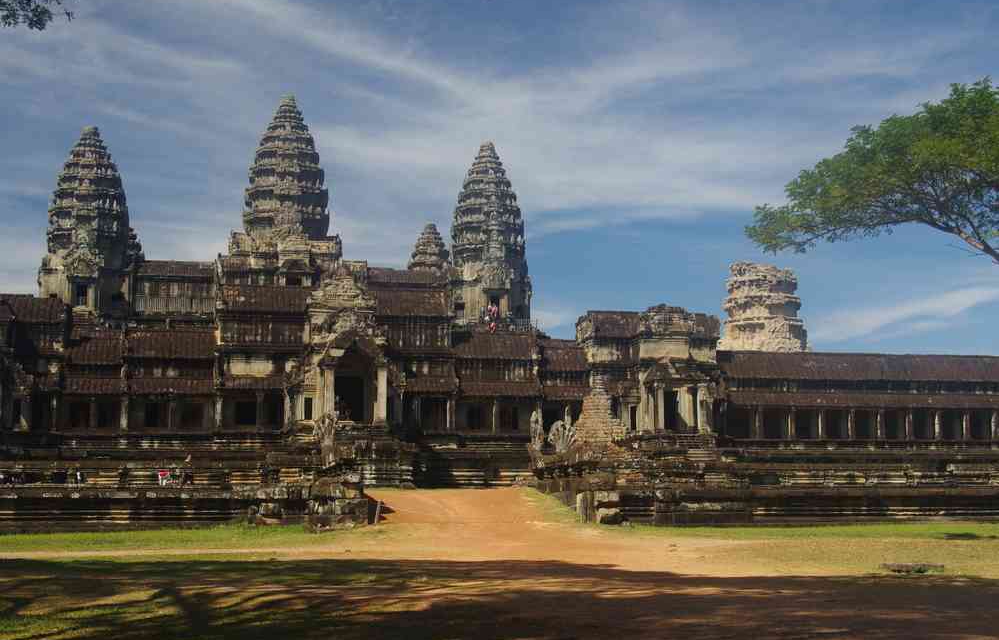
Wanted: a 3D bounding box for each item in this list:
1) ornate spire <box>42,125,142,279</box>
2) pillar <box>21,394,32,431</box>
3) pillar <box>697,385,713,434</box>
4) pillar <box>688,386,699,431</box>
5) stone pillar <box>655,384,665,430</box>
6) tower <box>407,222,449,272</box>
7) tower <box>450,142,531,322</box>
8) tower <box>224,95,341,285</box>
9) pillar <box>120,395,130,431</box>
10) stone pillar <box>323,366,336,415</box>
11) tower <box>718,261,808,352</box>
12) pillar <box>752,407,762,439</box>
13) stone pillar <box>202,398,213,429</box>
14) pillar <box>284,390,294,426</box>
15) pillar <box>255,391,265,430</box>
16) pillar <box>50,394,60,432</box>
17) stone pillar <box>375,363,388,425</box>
[{"bbox_3d":[-49.446,-13.797,164.379,9.300,19.960,9.300,1,-8,-12],"label":"ornate spire"},{"bbox_3d":[-27.847,5.446,80.045,0.580,2.228,0.580,1,-8,-11],"label":"pillar"},{"bbox_3d":[15.421,6.671,102.274,0.950,3.800,0.900,1,-8,-12],"label":"pillar"},{"bbox_3d":[14.865,6.796,104.181,0.700,3.560,0.700,1,-8,-12],"label":"pillar"},{"bbox_3d":[10.001,5.390,84.717,0.470,2.860,0.470,1,-8,-11],"label":"stone pillar"},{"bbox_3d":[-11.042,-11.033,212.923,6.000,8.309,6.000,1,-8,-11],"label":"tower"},{"bbox_3d":[-1.433,-10.509,169.078,9.600,23.015,9.600,1,-8,-11],"label":"tower"},{"bbox_3d":[-30.086,-17.739,192.963,14.800,29.120,14.800,1,-8,-12],"label":"tower"},{"bbox_3d":[-23.787,5.947,86.472,0.530,2.281,0.530,1,-8,-11],"label":"pillar"},{"bbox_3d":[-11.286,4.941,90.263,0.800,3.860,0.800,1,-8,-12],"label":"stone pillar"},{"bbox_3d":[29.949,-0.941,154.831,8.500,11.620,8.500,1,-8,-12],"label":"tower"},{"bbox_3d":[18.176,7.193,95.415,0.460,2.378,0.460,1,-8,-11],"label":"pillar"},{"bbox_3d":[-18.894,6.050,87.975,0.500,2.064,0.500,1,-8,-11],"label":"stone pillar"},{"bbox_3d":[-15.390,6.431,99.403,0.650,3.000,0.650,1,-8,-12],"label":"pillar"},{"bbox_3d":[-15.532,5.869,88.173,0.520,2.715,0.520,1,-8,-11],"label":"pillar"},{"bbox_3d":[-32.134,6.692,98.401,0.600,2.750,0.600,1,-8,-12],"label":"pillar"},{"bbox_3d":[-7.017,4.430,80.844,0.620,3.440,0.620,1,-8,-11],"label":"stone pillar"}]

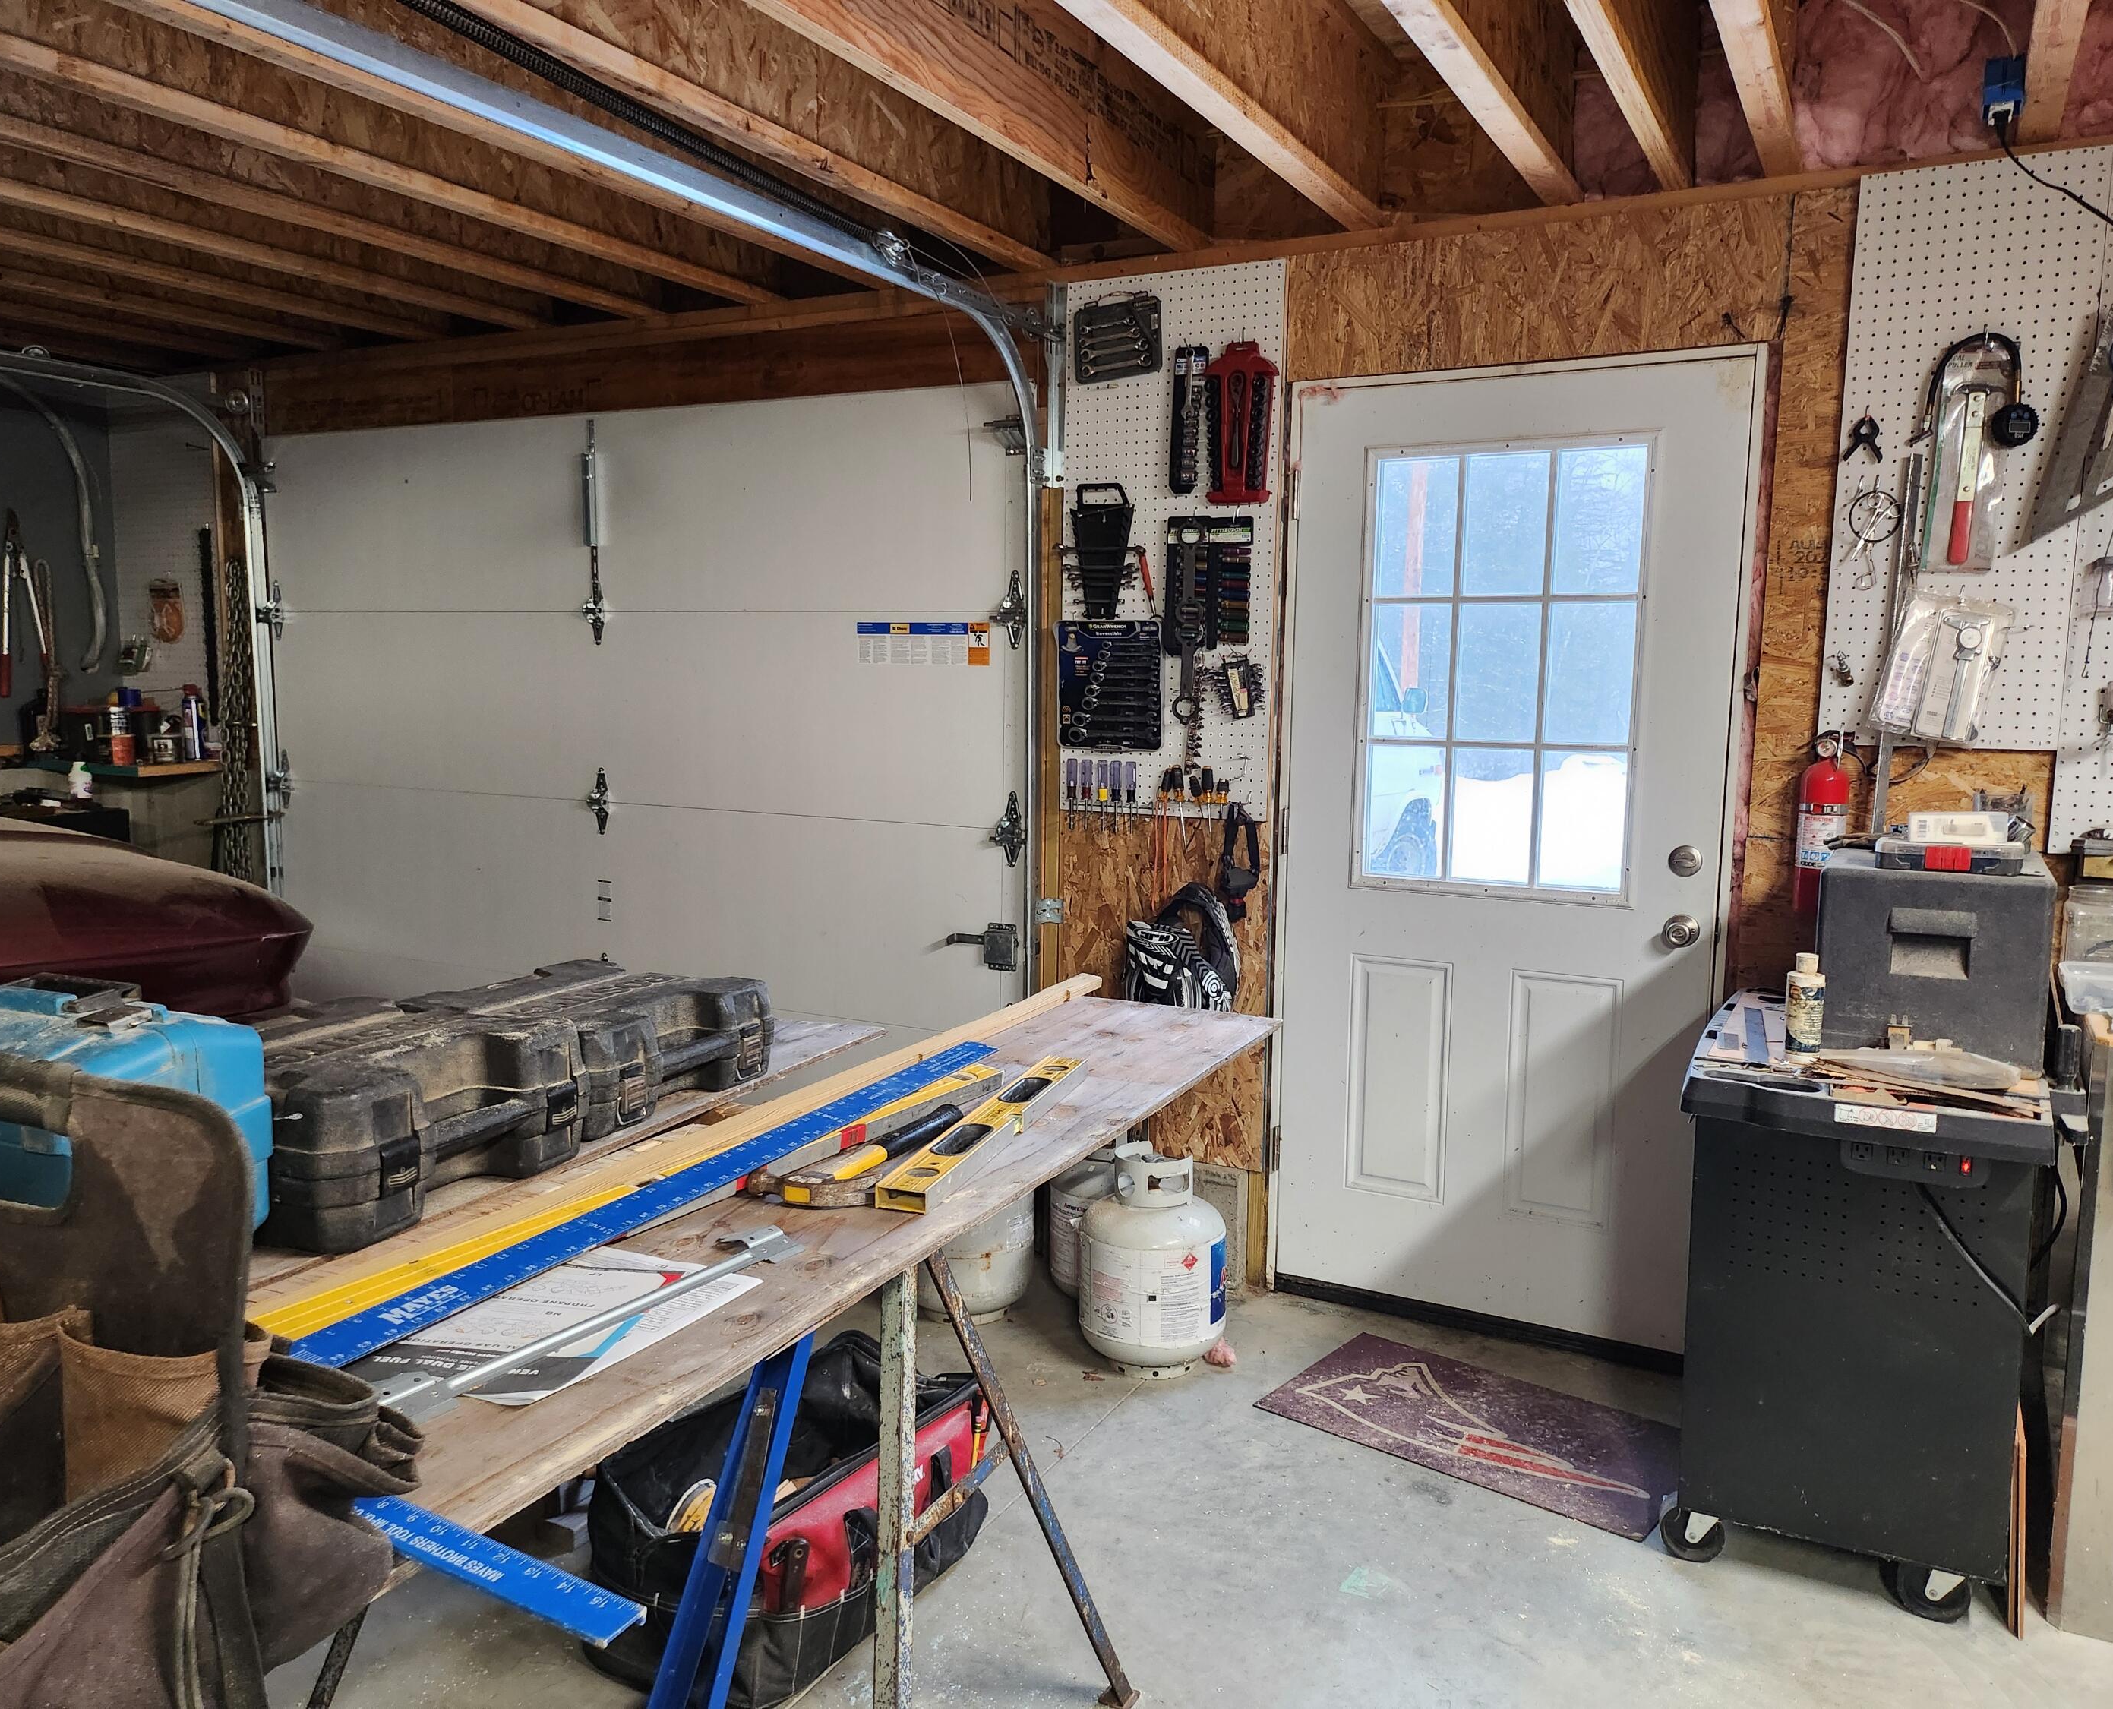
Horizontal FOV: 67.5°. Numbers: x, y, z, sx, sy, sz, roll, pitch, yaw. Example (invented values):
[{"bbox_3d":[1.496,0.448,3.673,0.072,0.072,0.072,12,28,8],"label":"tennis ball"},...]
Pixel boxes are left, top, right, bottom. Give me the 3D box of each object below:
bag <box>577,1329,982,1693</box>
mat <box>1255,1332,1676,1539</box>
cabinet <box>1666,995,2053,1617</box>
[{"bbox_3d":[-0.407,1.053,2.575,0.330,0.290,0.600,4,9,26],"label":"bag"},{"bbox_3d":[0.850,1.127,3.133,0.768,0.008,0.453,7,10,38],"label":"mat"},{"bbox_3d":[1.369,0.739,2.752,0.510,0.845,0.730,4,9,27],"label":"cabinet"}]

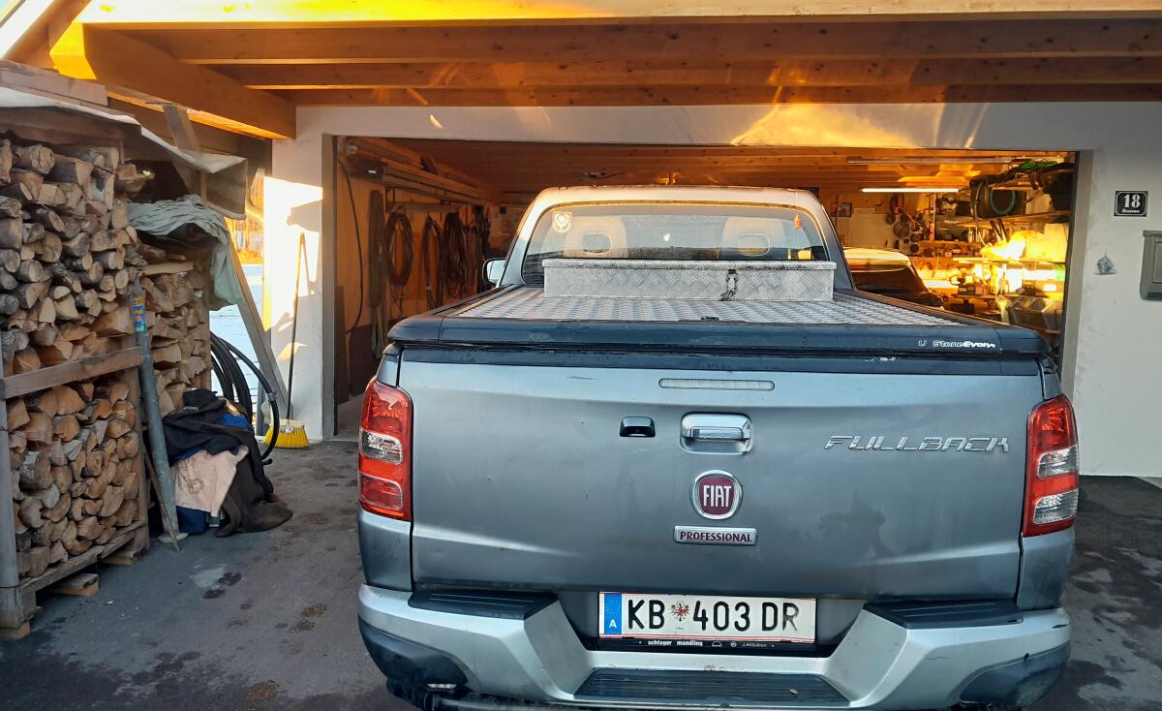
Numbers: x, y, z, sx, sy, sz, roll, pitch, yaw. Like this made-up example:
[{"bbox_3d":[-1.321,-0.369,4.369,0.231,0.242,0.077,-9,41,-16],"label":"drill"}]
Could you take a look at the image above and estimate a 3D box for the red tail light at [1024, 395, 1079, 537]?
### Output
[{"bbox_3d":[1.111,0.256,2.121,0.160,0.355,0.190,1,8,3],"label":"red tail light"}]

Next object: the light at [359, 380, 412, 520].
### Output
[{"bbox_3d":[-0.487,0.230,2.211,0.160,0.355,0.190,1,8,3],"label":"light"}]

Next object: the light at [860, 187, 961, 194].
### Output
[{"bbox_3d":[4.005,-2.005,10.600,1.200,0.050,0.050,2,6,6],"label":"light"}]

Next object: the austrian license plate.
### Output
[{"bbox_3d":[0.305,0.637,2.118,0.520,0.120,0.012,1,8,3],"label":"austrian license plate"}]

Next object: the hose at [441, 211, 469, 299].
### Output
[{"bbox_3d":[-1.636,-1.298,11.300,0.220,1.130,0.650,2,6,6],"label":"hose"}]

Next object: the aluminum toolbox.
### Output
[{"bbox_3d":[0.370,-0.283,3.134,0.980,0.126,0.420,1,8,3],"label":"aluminum toolbox"}]

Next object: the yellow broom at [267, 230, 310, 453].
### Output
[{"bbox_3d":[-1.911,-0.104,5.840,0.300,1.450,0.120,2,-5,6],"label":"yellow broom"}]

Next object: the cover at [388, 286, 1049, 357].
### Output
[{"bbox_3d":[0.347,-0.144,2.760,1.570,0.085,1.560,1,8,3],"label":"cover"}]

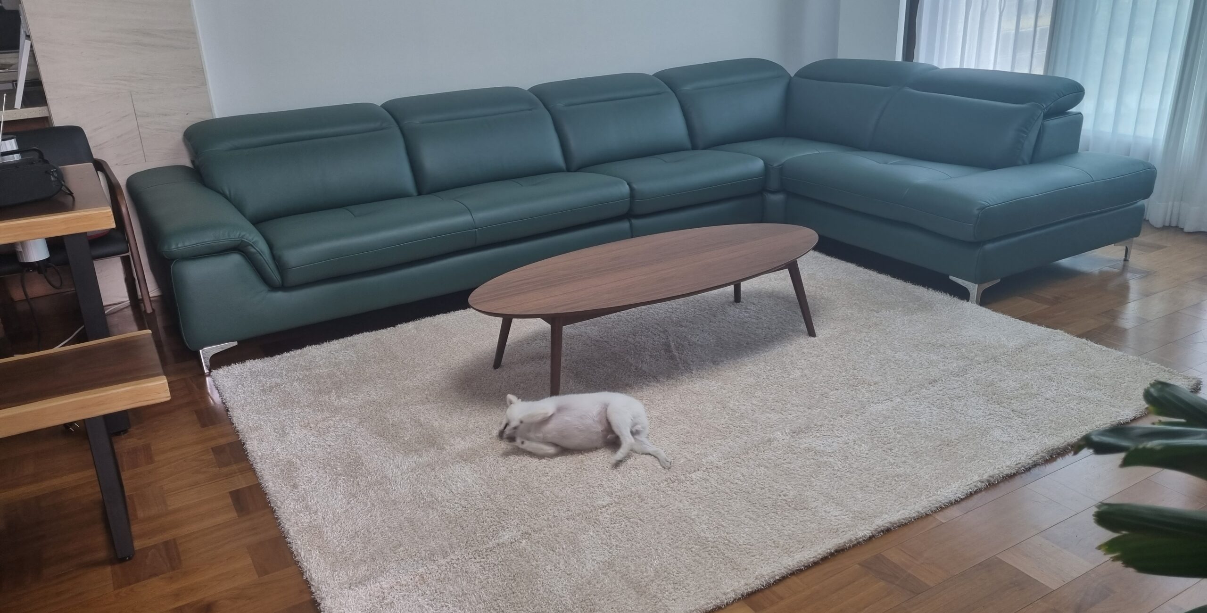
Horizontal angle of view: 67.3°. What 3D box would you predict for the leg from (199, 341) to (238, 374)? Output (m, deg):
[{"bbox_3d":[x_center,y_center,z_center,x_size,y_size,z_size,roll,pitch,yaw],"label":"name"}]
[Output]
[{"bbox_3d":[-1.431,0.171,3.373,0.133,0.098,0.133,-14,24,-28],"label":"leg"}]

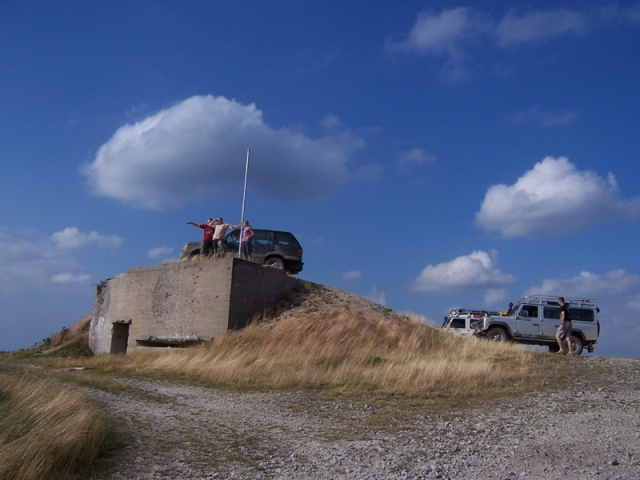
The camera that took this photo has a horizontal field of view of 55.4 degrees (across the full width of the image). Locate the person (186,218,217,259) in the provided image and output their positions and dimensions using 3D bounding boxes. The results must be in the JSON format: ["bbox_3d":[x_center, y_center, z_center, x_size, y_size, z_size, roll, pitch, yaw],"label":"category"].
[{"bbox_3d":[-4.437,0.041,22.900,1.120,1.760,0.450,-2,-12,17],"label":"person"}]

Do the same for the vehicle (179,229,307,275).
[{"bbox_3d":[-3.072,0.562,24.500,4.710,1.820,1.890,5,-12,-8],"label":"vehicle"}]

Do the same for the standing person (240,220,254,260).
[{"bbox_3d":[-2.751,0.077,22.600,0.380,1.620,0.480,12,-15,-41],"label":"standing person"}]

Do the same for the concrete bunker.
[{"bbox_3d":[-4.389,3.374,25.713,7.700,3.700,6.200,-6,-14,36],"label":"concrete bunker"}]

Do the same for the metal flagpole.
[{"bbox_3d":[-2.827,-1.406,22.717,0.065,4.220,0.065,3,-11,1],"label":"metal flagpole"}]

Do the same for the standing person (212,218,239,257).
[{"bbox_3d":[-3.535,0.027,22.700,1.000,1.740,0.500,-4,-13,26],"label":"standing person"}]

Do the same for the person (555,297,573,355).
[{"bbox_3d":[7.905,2.780,19.700,0.620,1.850,0.480,-3,-13,23],"label":"person"}]

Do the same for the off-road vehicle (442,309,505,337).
[{"bbox_3d":[6.578,4.291,28.067,4.600,2.250,1.800,2,-12,-2],"label":"off-road vehicle"}]

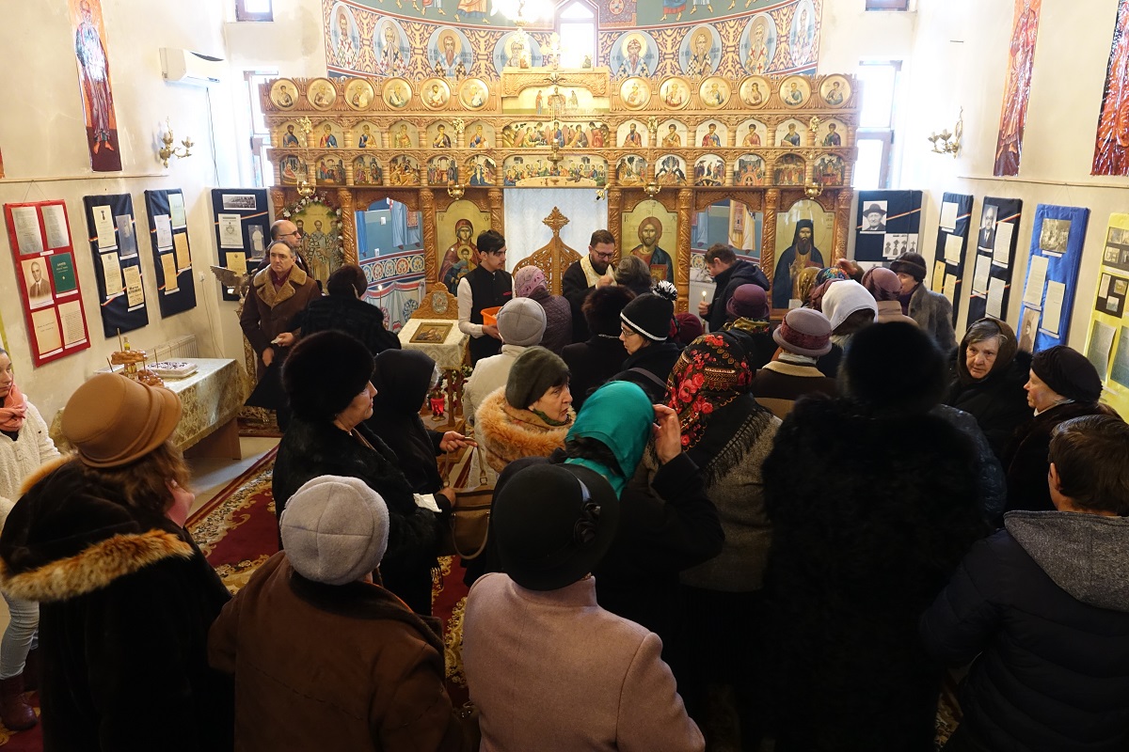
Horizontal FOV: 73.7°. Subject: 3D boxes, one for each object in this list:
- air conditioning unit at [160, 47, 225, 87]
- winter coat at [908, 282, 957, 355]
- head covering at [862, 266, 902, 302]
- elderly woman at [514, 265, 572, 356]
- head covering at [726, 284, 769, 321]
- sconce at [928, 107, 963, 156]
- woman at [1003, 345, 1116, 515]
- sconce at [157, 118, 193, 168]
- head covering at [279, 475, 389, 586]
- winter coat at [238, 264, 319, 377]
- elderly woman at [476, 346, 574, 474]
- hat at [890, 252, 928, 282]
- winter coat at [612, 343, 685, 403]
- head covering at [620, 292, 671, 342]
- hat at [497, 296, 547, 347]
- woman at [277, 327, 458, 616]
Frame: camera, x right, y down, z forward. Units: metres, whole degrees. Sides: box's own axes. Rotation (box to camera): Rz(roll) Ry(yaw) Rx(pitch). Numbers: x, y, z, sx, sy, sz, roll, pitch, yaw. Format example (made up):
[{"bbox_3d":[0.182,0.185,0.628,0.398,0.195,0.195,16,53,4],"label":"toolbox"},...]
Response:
[{"bbox_3d":[-3.150,-2.633,6.465,0.200,0.260,0.770,0,16,1],"label":"air conditioning unit"},{"bbox_3d":[2.744,-0.207,5.783,0.420,1.000,0.500,2,15,6],"label":"winter coat"},{"bbox_3d":[1.862,-0.544,4.414,0.230,0.190,0.240,-1,20,-26],"label":"head covering"},{"bbox_3d":[-0.121,0.122,4.712,0.520,1.623,0.400,-10,18,-31],"label":"elderly woman"},{"bbox_3d":[1.082,-0.437,4.450,0.245,0.165,0.260,-1,15,-5],"label":"head covering"},{"bbox_3d":[3.032,-1.936,5.980,0.210,0.430,0.340,1,15,3],"label":"sconce"},{"bbox_3d":[1.803,0.684,2.835,0.420,1.620,0.500,11,19,35],"label":"woman"},{"bbox_3d":[-3.145,-1.881,6.068,0.210,0.420,0.340,1,15,3],"label":"sconce"},{"bbox_3d":[-0.506,0.333,1.650,0.240,0.200,0.250,0,15,0],"label":"head covering"},{"bbox_3d":[-2.173,-0.395,5.803,0.600,0.950,0.360,-2,16,-8],"label":"winter coat"},{"bbox_3d":[-0.117,0.648,2.938,0.440,1.568,0.560,-9,18,-29],"label":"elderly woman"},{"bbox_3d":[2.239,-0.713,4.905,0.250,0.180,0.220,-8,17,-26],"label":"hat"},{"bbox_3d":[0.418,0.297,3.605,0.390,0.920,0.500,14,21,41],"label":"winter coat"},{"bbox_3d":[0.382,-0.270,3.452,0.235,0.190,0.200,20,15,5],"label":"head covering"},{"bbox_3d":[-0.208,-0.262,3.650,0.235,0.200,0.240,1,15,5],"label":"hat"},{"bbox_3d":[-0.707,0.679,2.743,0.500,1.680,0.520,-9,18,-31],"label":"woman"}]

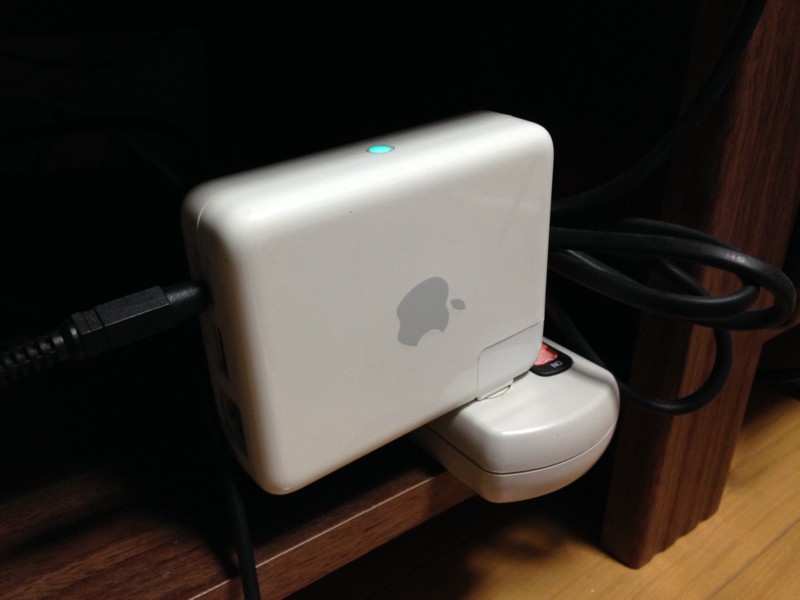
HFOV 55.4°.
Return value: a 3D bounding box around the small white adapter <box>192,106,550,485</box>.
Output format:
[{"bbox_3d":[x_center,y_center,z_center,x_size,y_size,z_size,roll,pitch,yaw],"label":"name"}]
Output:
[{"bbox_3d":[-0.003,-0.002,0.195,0.094,0.075,0.029,-22,34,-31],"label":"small white adapter"}]

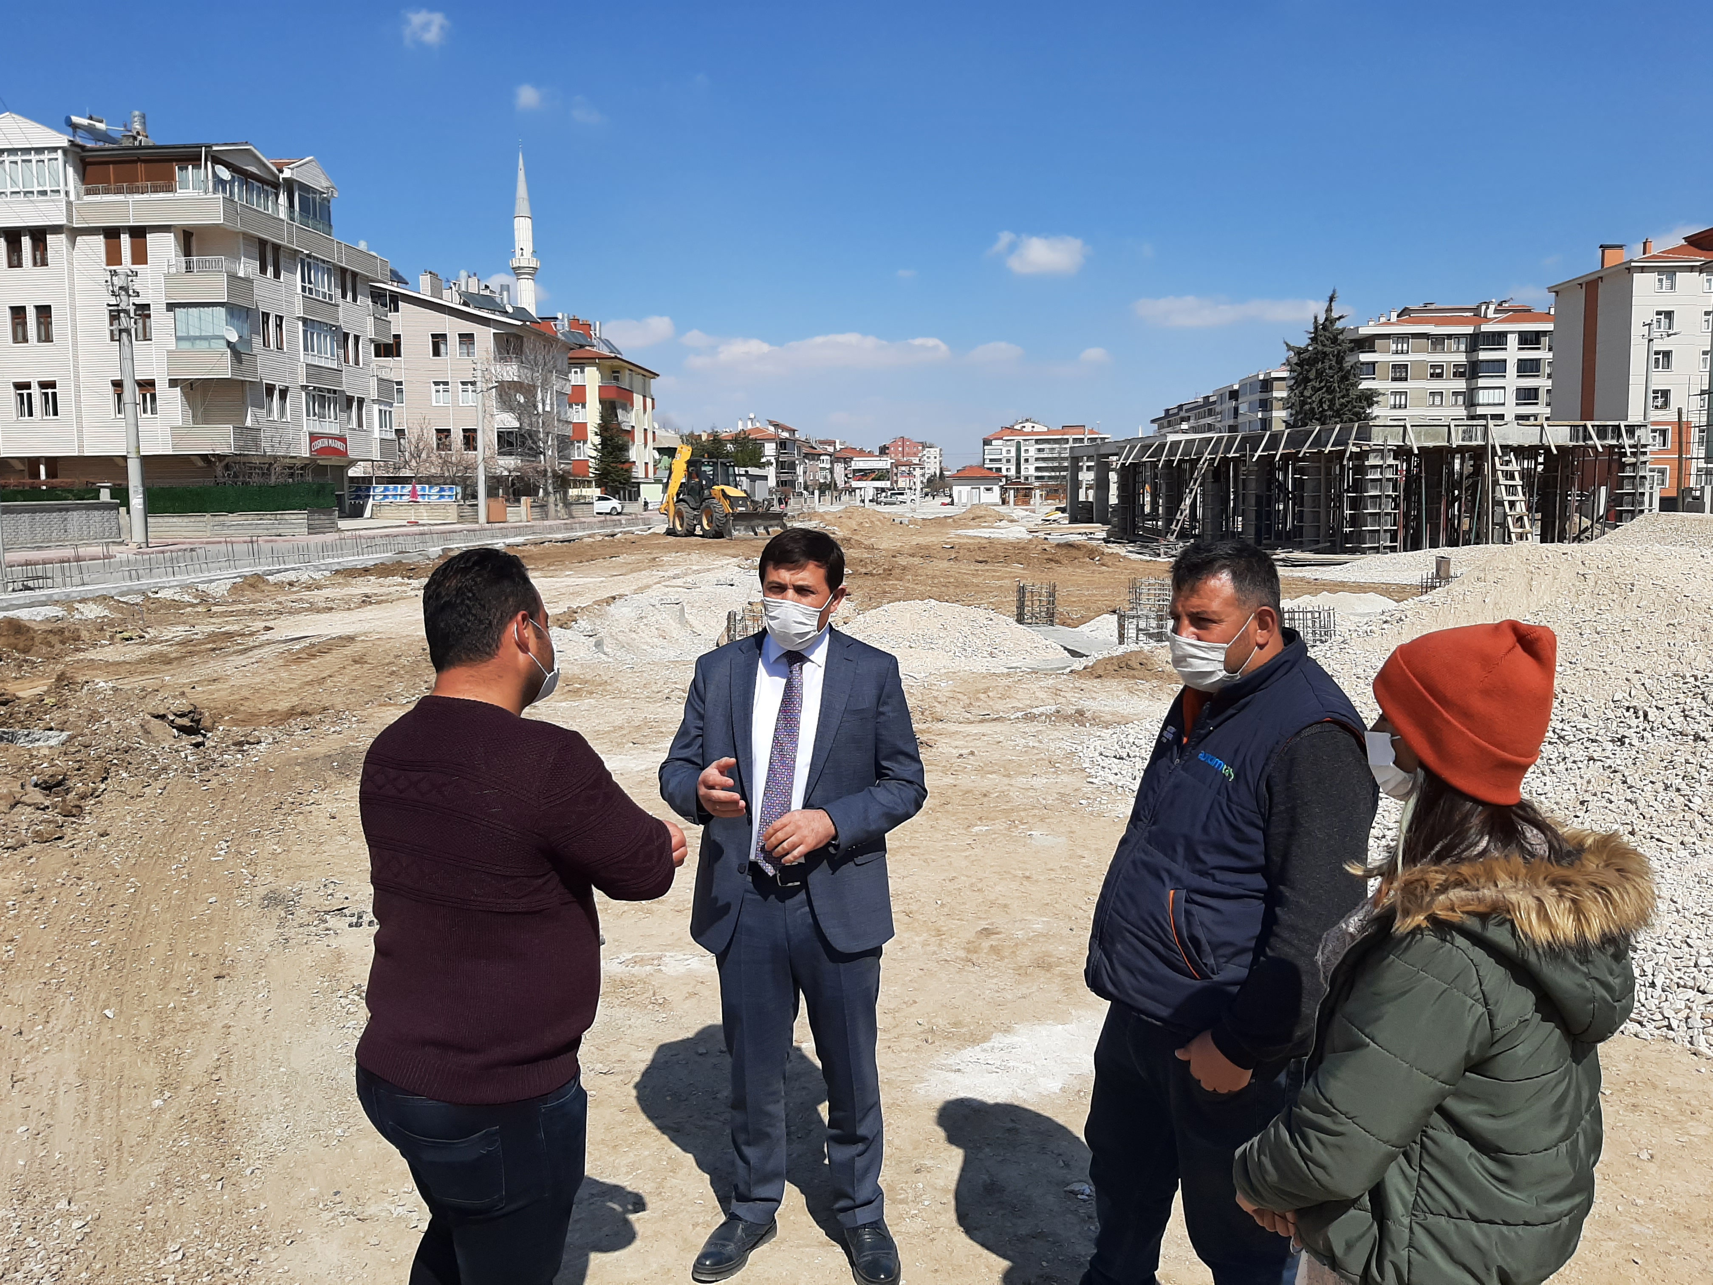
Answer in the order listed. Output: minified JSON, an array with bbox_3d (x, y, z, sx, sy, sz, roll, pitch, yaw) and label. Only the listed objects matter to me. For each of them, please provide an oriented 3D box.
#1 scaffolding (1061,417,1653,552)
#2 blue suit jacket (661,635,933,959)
[{"bbox_3d":[17.100,-5.870,49.100,9.200,3.700,23.600,-2,7,-11],"label":"scaffolding"},{"bbox_3d":[-0.143,0.340,2.880,0.600,0.760,0.400,0,7,3],"label":"blue suit jacket"}]

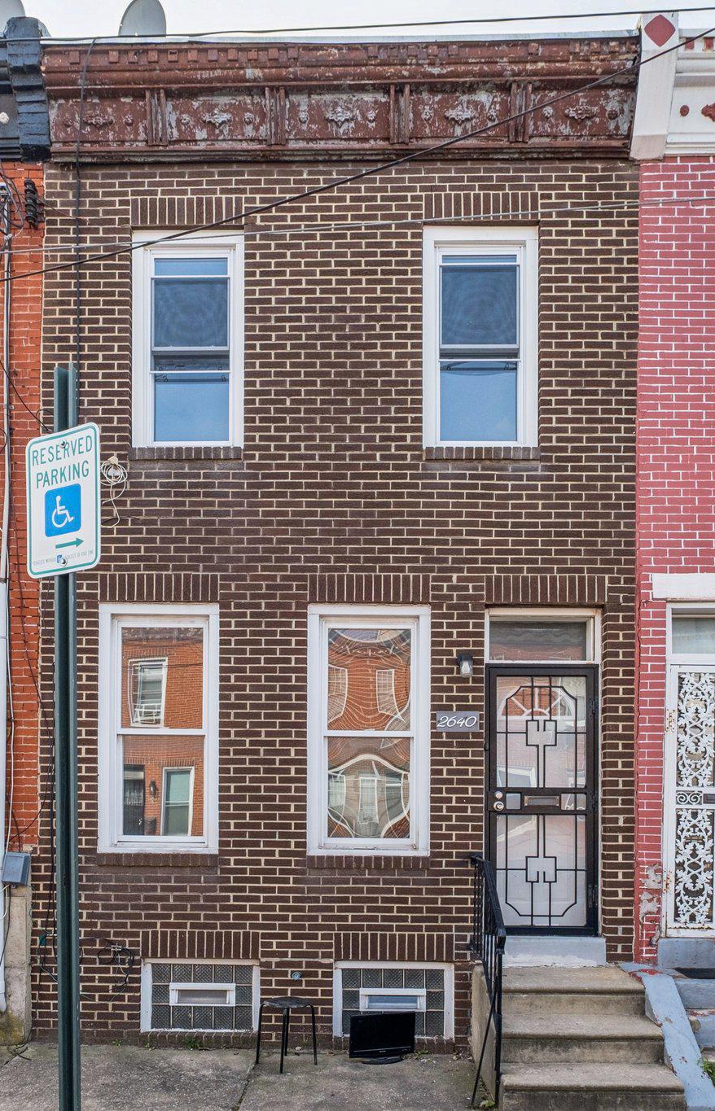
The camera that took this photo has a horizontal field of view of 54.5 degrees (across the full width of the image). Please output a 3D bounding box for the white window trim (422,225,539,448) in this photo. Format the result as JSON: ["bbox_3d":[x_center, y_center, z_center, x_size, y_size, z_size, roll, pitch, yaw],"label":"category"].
[{"bbox_3d":[0.908,-1.605,5.112,0.848,1.623,0.120,0,0,1],"label":"white window trim"}]

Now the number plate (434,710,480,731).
[{"bbox_3d":[0.743,1.234,5.180,0.349,0.155,0.020,0,-2,1],"label":"number plate"}]

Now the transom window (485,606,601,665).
[{"bbox_3d":[1.398,0.606,5.250,0.866,0.438,0.120,0,-2,1],"label":"transom window"}]

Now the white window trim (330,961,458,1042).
[{"bbox_3d":[0.266,3.279,5.115,0.887,0.561,0.110,0,0,1],"label":"white window trim"}]

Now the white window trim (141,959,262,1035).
[{"bbox_3d":[-1.193,3.341,5.255,0.829,0.527,0.110,0,-2,1],"label":"white window trim"}]

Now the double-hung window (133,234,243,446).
[{"bbox_3d":[-1.254,-1.603,5.155,0.827,1.600,0.120,0,0,1],"label":"double-hung window"}]

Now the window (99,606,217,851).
[{"bbox_3d":[-1.504,1.302,5.240,0.884,1.836,0.120,0,-2,1],"label":"window"}]

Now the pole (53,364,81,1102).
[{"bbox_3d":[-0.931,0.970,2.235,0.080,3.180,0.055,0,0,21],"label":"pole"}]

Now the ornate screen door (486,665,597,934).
[{"bbox_3d":[1.396,1.852,5.280,0.835,2.024,0.080,0,-2,1],"label":"ornate screen door"}]

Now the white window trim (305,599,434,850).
[{"bbox_3d":[0.086,1.286,5.108,0.910,1.845,0.120,0,0,1],"label":"white window trim"}]

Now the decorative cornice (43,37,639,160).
[{"bbox_3d":[-0.116,-3.220,4.930,4.200,0.720,0.320,0,0,1],"label":"decorative cornice"}]

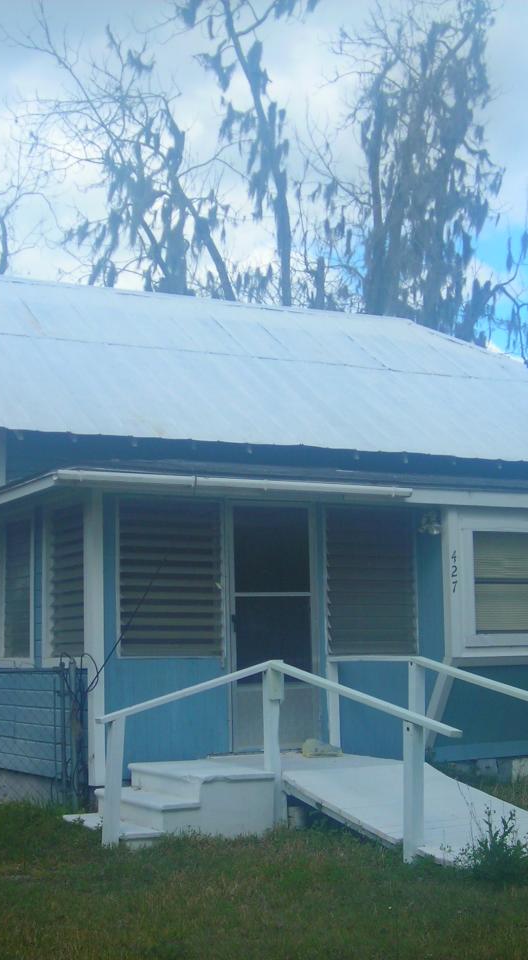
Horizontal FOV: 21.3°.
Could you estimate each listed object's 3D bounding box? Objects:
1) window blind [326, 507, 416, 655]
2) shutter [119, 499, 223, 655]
[{"bbox_3d":[0.960,0.908,12.455,0.952,1.293,0.083,3,-8,-29],"label":"window blind"},{"bbox_3d":[-0.762,0.805,11.497,0.936,1.269,0.083,3,-8,-29],"label":"shutter"}]

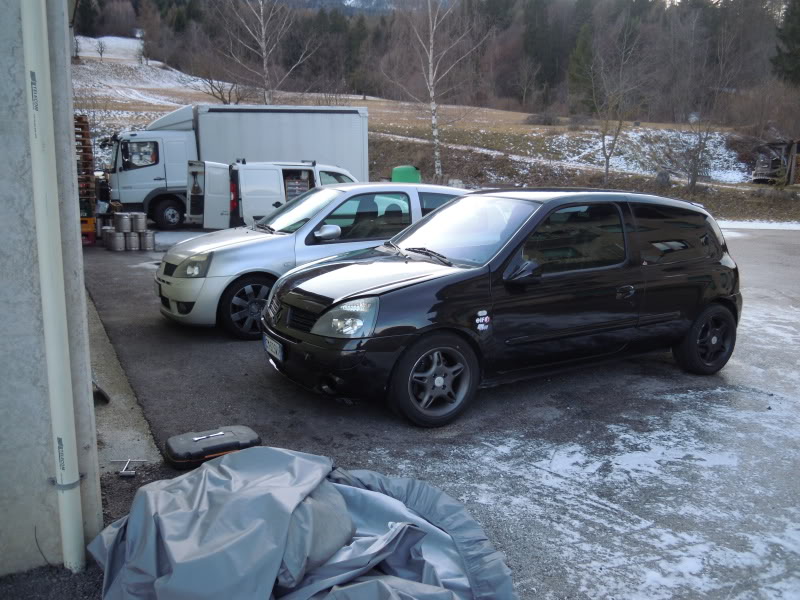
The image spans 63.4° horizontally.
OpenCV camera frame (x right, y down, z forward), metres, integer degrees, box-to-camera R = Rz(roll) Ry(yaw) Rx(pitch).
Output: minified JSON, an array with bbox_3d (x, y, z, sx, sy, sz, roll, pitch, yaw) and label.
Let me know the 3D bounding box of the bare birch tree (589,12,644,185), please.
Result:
[{"bbox_3d":[11.462,-10.544,34.259,2.900,8.720,2.900,1,10,0],"label":"bare birch tree"}]

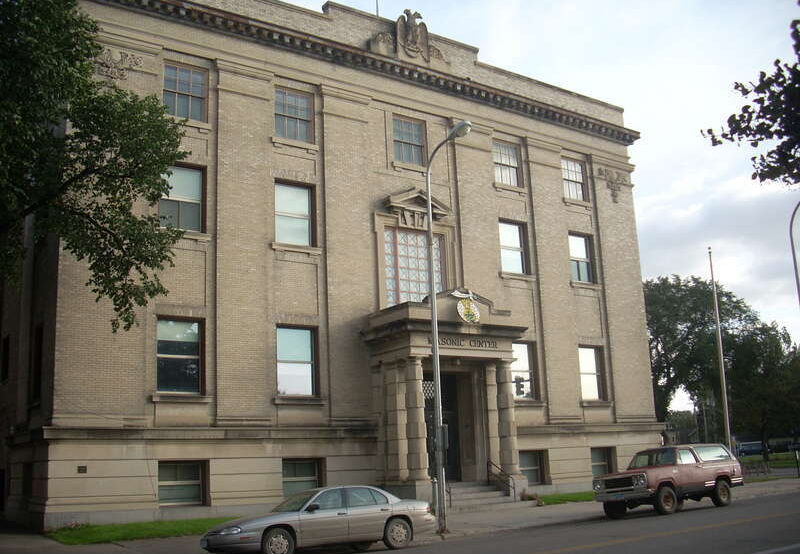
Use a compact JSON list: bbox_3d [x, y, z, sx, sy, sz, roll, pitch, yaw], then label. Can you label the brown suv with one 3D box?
[{"bbox_3d":[7.951,5.934,25.143,4.700,1.850,2.000,7,-16,-36],"label":"brown suv"}]

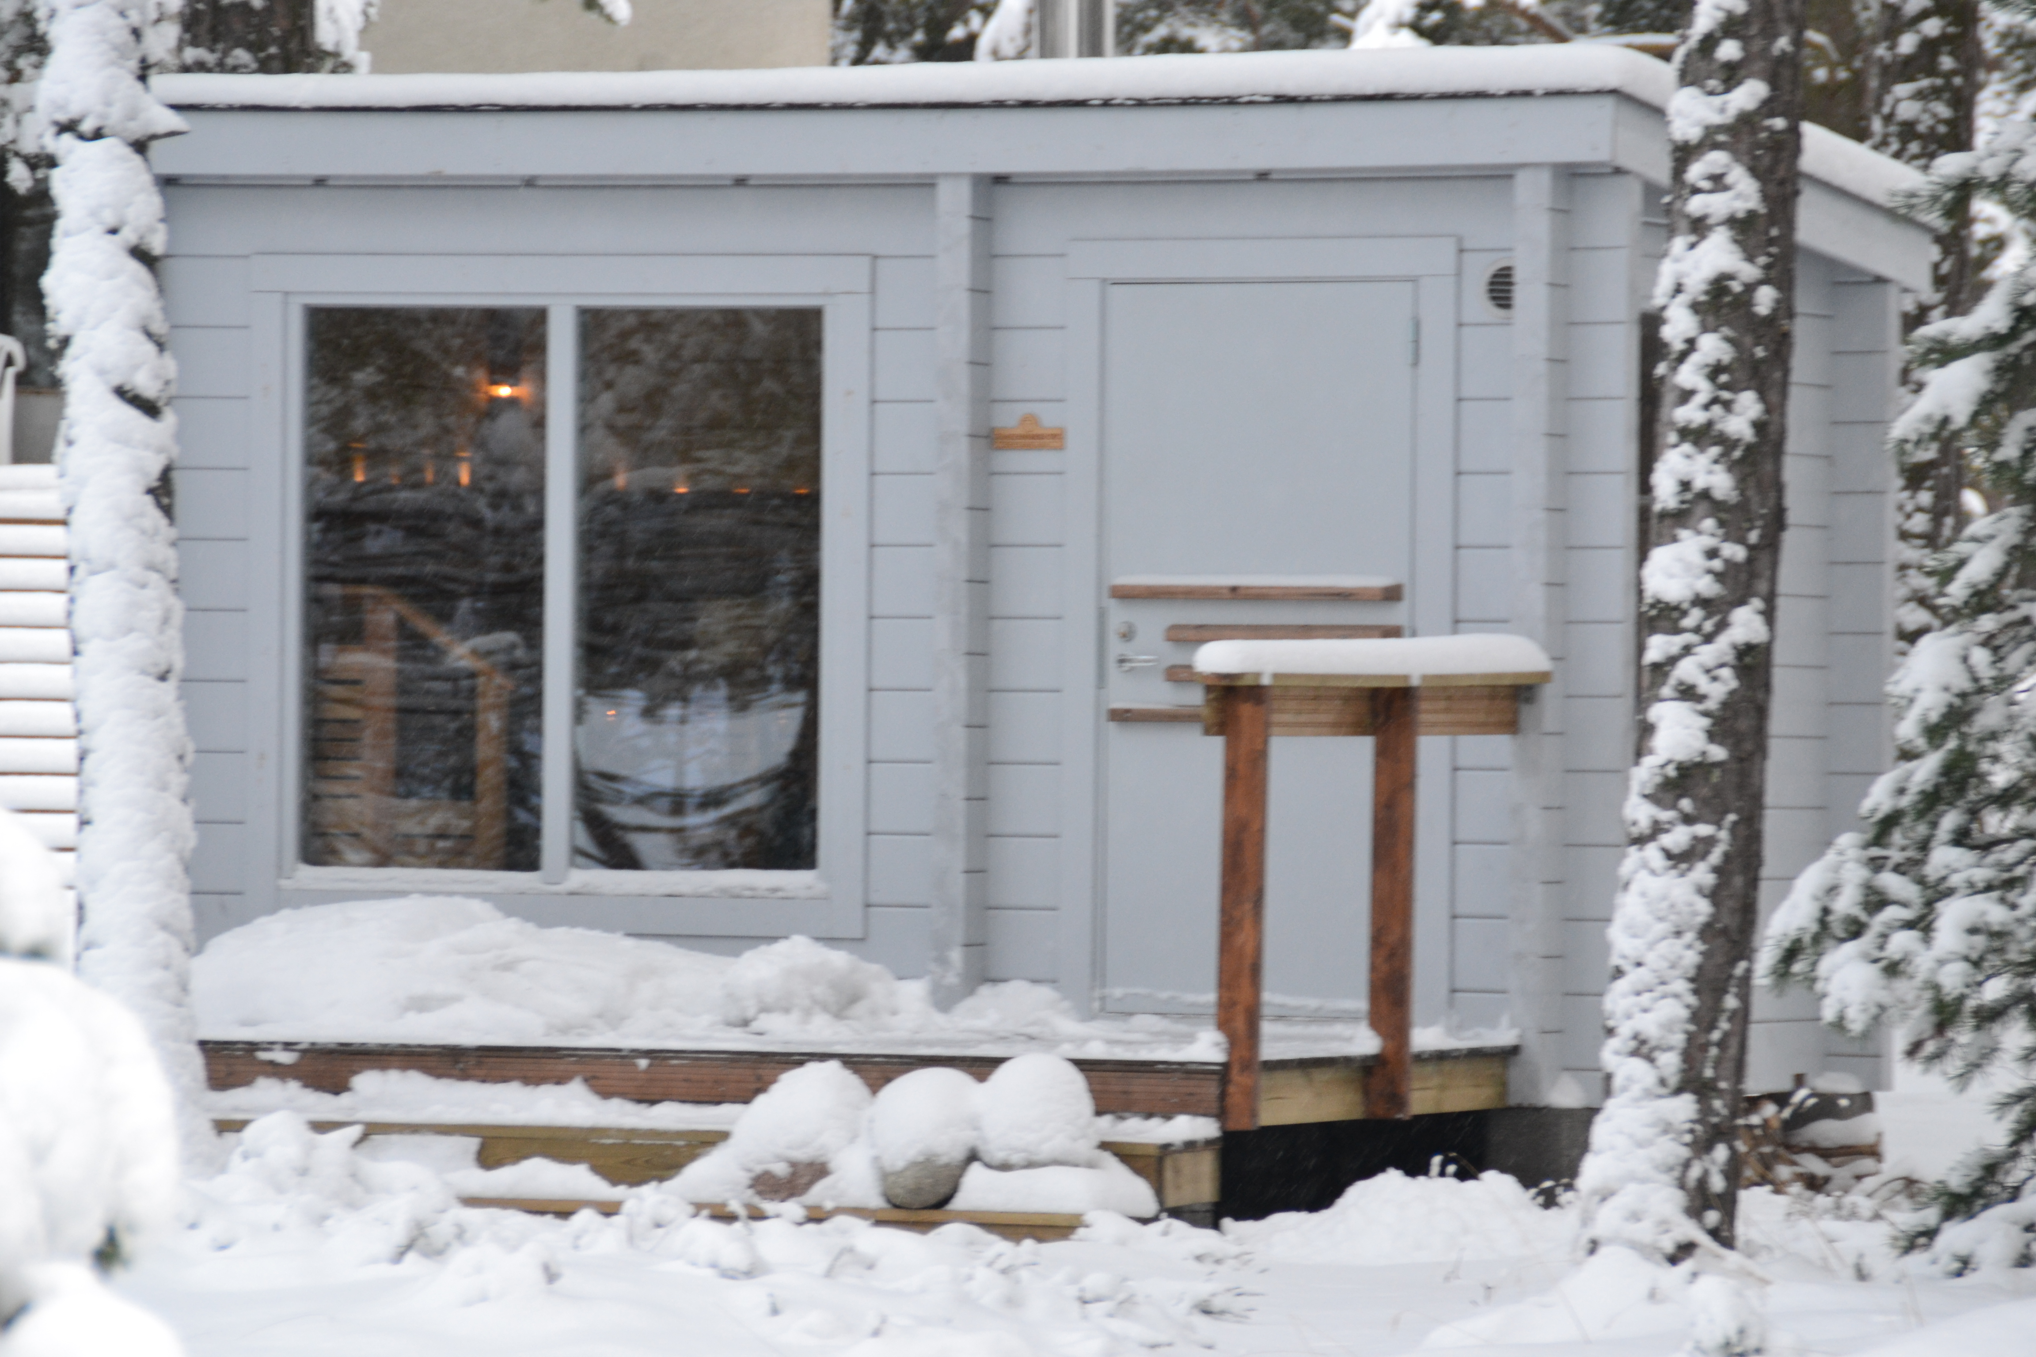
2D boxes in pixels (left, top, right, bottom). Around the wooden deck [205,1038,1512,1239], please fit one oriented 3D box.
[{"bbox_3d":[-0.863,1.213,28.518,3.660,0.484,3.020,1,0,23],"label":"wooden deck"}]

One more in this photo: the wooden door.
[{"bbox_3d":[0.674,-0.076,29.535,0.932,2.059,0.070,1,0,23],"label":"wooden door"}]

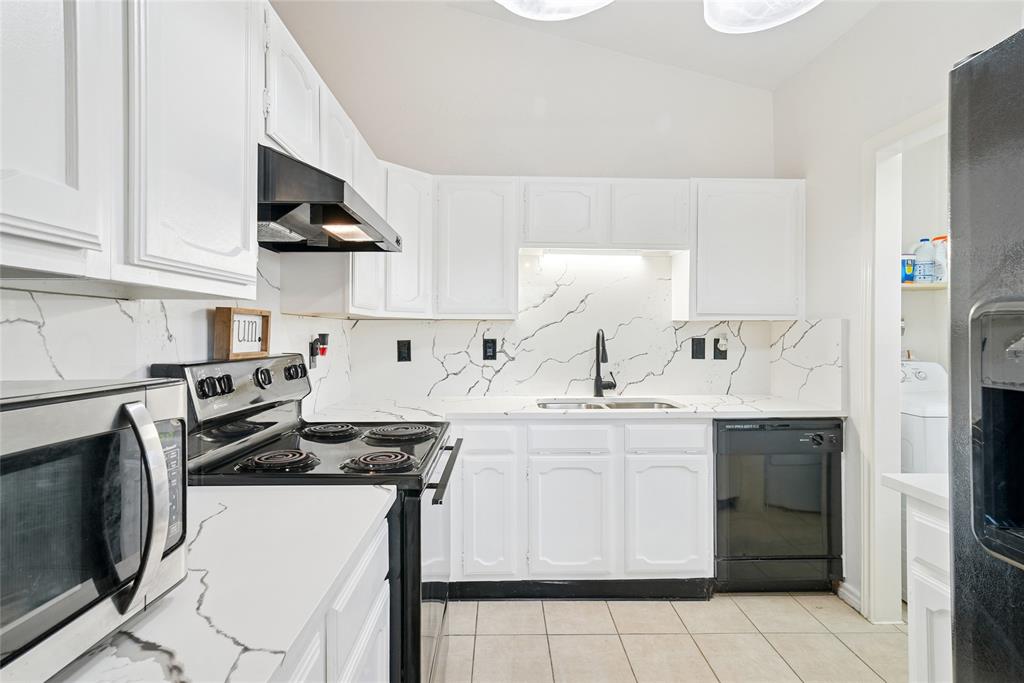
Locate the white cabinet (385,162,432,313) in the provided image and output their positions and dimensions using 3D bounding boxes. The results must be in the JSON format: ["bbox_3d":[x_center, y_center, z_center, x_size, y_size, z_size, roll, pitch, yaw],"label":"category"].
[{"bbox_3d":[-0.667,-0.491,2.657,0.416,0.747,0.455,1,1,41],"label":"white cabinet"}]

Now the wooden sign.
[{"bbox_3d":[-0.858,-0.021,1.637,0.050,0.150,0.267,0,1,-1],"label":"wooden sign"}]

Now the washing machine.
[{"bbox_3d":[2.247,0.693,2.762,0.678,1.119,0.673,0,1,-1],"label":"washing machine"}]

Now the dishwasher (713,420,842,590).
[{"bbox_3d":[1.241,0.796,2.689,0.608,0.874,0.604,0,1,-1],"label":"dishwasher"}]

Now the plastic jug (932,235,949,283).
[{"bbox_3d":[2.475,-0.467,2.950,0.095,0.290,0.070,0,1,-1],"label":"plastic jug"}]

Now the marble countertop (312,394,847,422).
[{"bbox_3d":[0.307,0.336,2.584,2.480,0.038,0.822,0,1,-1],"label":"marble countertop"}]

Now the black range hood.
[{"bbox_3d":[-0.666,-0.427,1.650,0.480,0.148,0.752,0,1,-1],"label":"black range hood"}]

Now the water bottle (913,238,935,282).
[{"bbox_3d":[2.356,-0.463,2.923,0.107,0.253,0.107,0,1,-1],"label":"water bottle"}]

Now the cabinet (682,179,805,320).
[{"bbox_3d":[1.237,-0.486,2.848,0.610,0.747,0.332,0,1,-1],"label":"cabinet"}]

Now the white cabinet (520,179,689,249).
[{"bbox_3d":[0.477,-0.673,2.826,0.898,0.375,0.332,0,1,-1],"label":"white cabinet"}]

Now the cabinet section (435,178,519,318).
[{"bbox_3d":[-0.195,-0.503,2.910,0.455,0.757,0.320,0,1,-1],"label":"cabinet section"}]

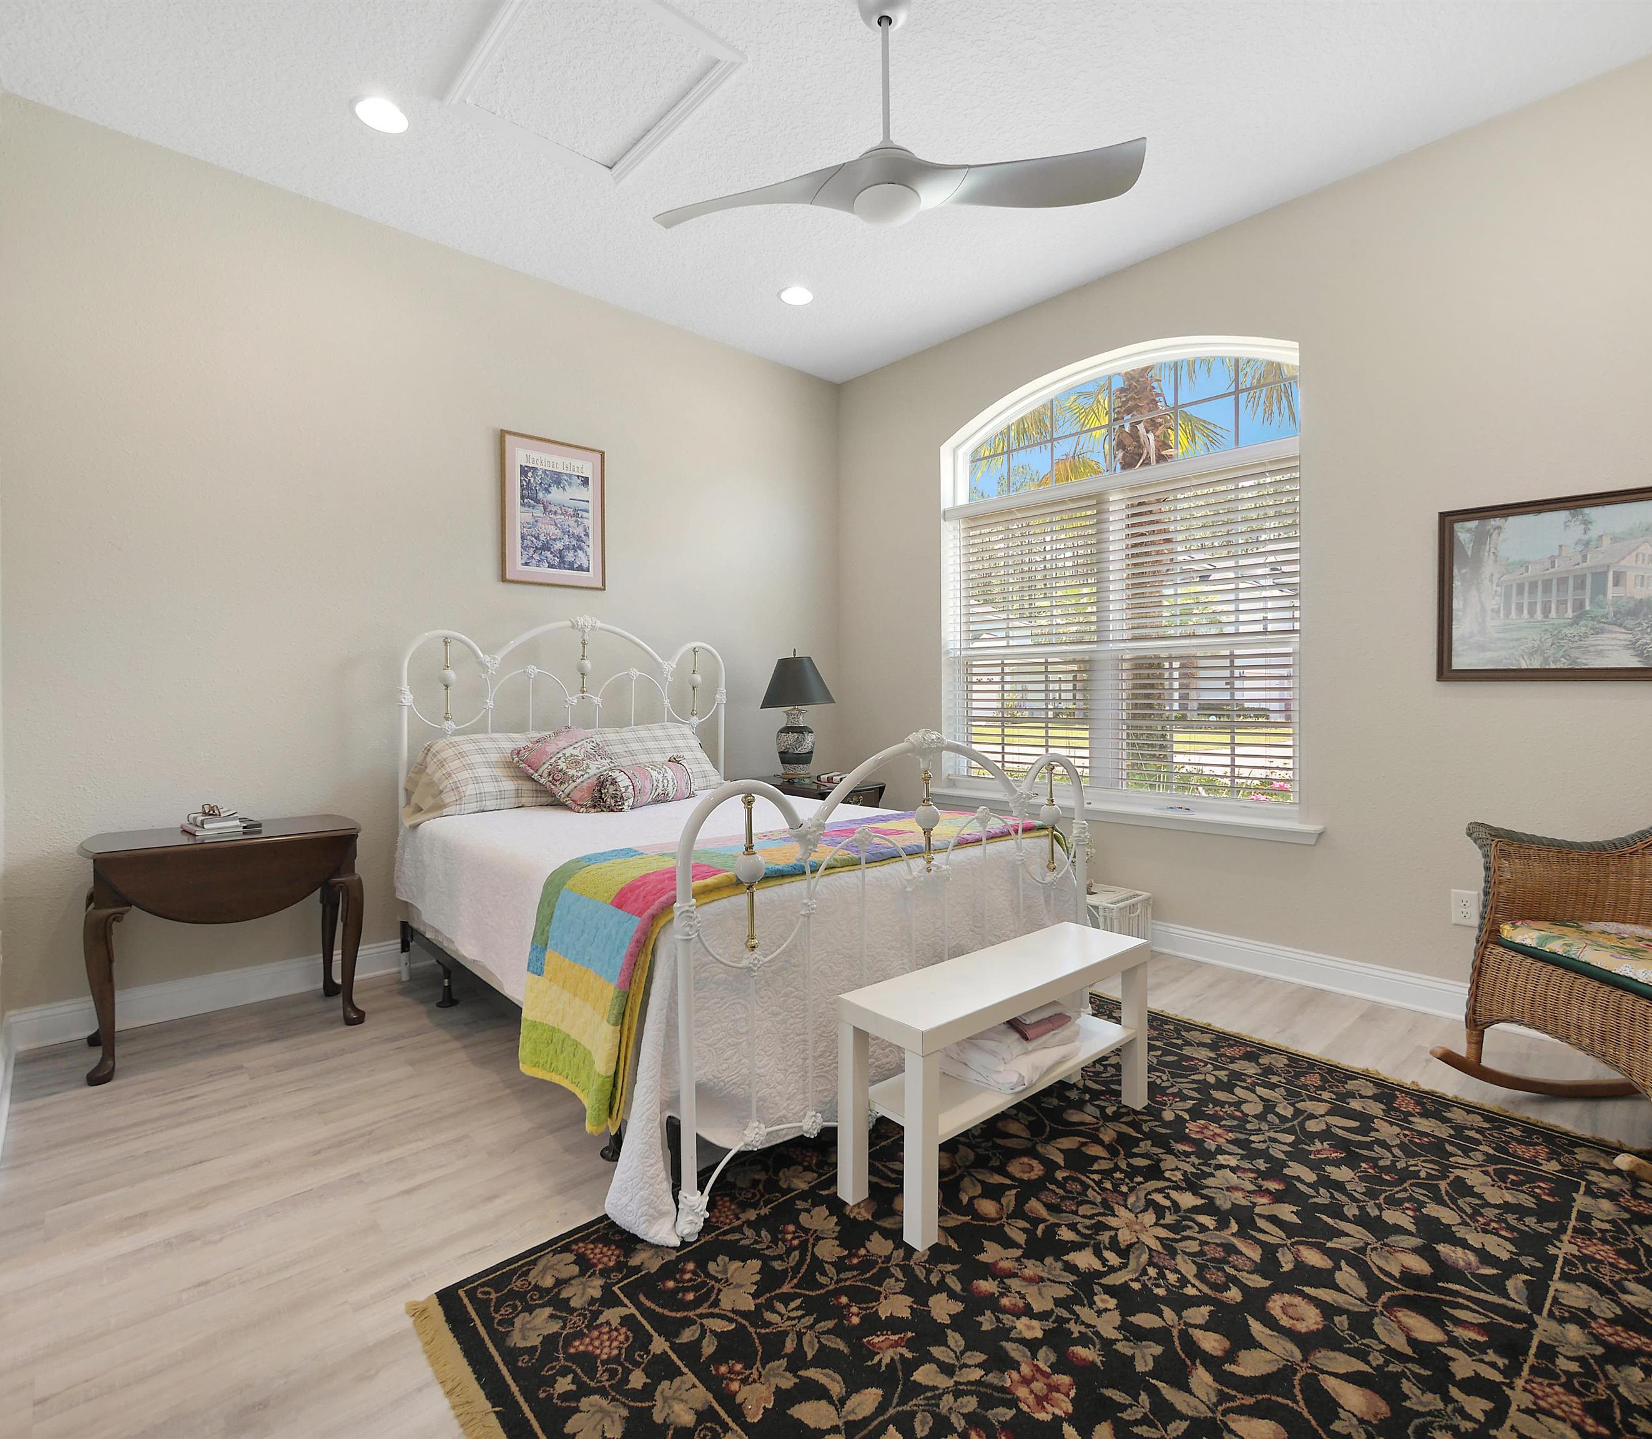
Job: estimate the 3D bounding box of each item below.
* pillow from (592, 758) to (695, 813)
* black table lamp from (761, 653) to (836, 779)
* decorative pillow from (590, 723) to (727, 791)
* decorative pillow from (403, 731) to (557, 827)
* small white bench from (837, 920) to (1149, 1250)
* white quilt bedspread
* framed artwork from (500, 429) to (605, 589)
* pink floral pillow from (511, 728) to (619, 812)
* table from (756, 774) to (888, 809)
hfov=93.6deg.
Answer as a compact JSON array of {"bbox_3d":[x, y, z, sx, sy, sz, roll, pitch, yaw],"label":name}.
[{"bbox_3d":[-0.797,0.284,3.467,0.200,0.190,0.450,1,2,39],"label":"pillow"},{"bbox_3d":[-0.149,-0.023,4.349,0.413,0.714,0.413,0,2,0],"label":"black table lamp"},{"bbox_3d":[-0.791,0.211,3.771,0.650,0.390,0.170,-2,-31,-43],"label":"decorative pillow"},{"bbox_3d":[-1.380,0.234,3.246,0.660,0.390,0.180,-2,-31,-43],"label":"decorative pillow"},{"bbox_3d":[0.461,0.852,1.962,0.894,0.459,0.258,-2,2,-41],"label":"small white bench"},{"bbox_3d":[-0.422,0.714,2.926,1.679,0.683,2.097,-2,2,-43],"label":"white quilt bedspread"},{"bbox_3d":[-1.278,-0.968,3.667,0.497,0.689,0.030,-2,2,-41],"label":"framed artwork"},{"bbox_3d":[-1.097,0.218,3.299,0.390,0.390,0.150,-25,-24,-40],"label":"pink floral pillow"},{"bbox_3d":[-0.095,0.688,4.138,0.537,0.683,0.716,-2,2,-43],"label":"table"}]

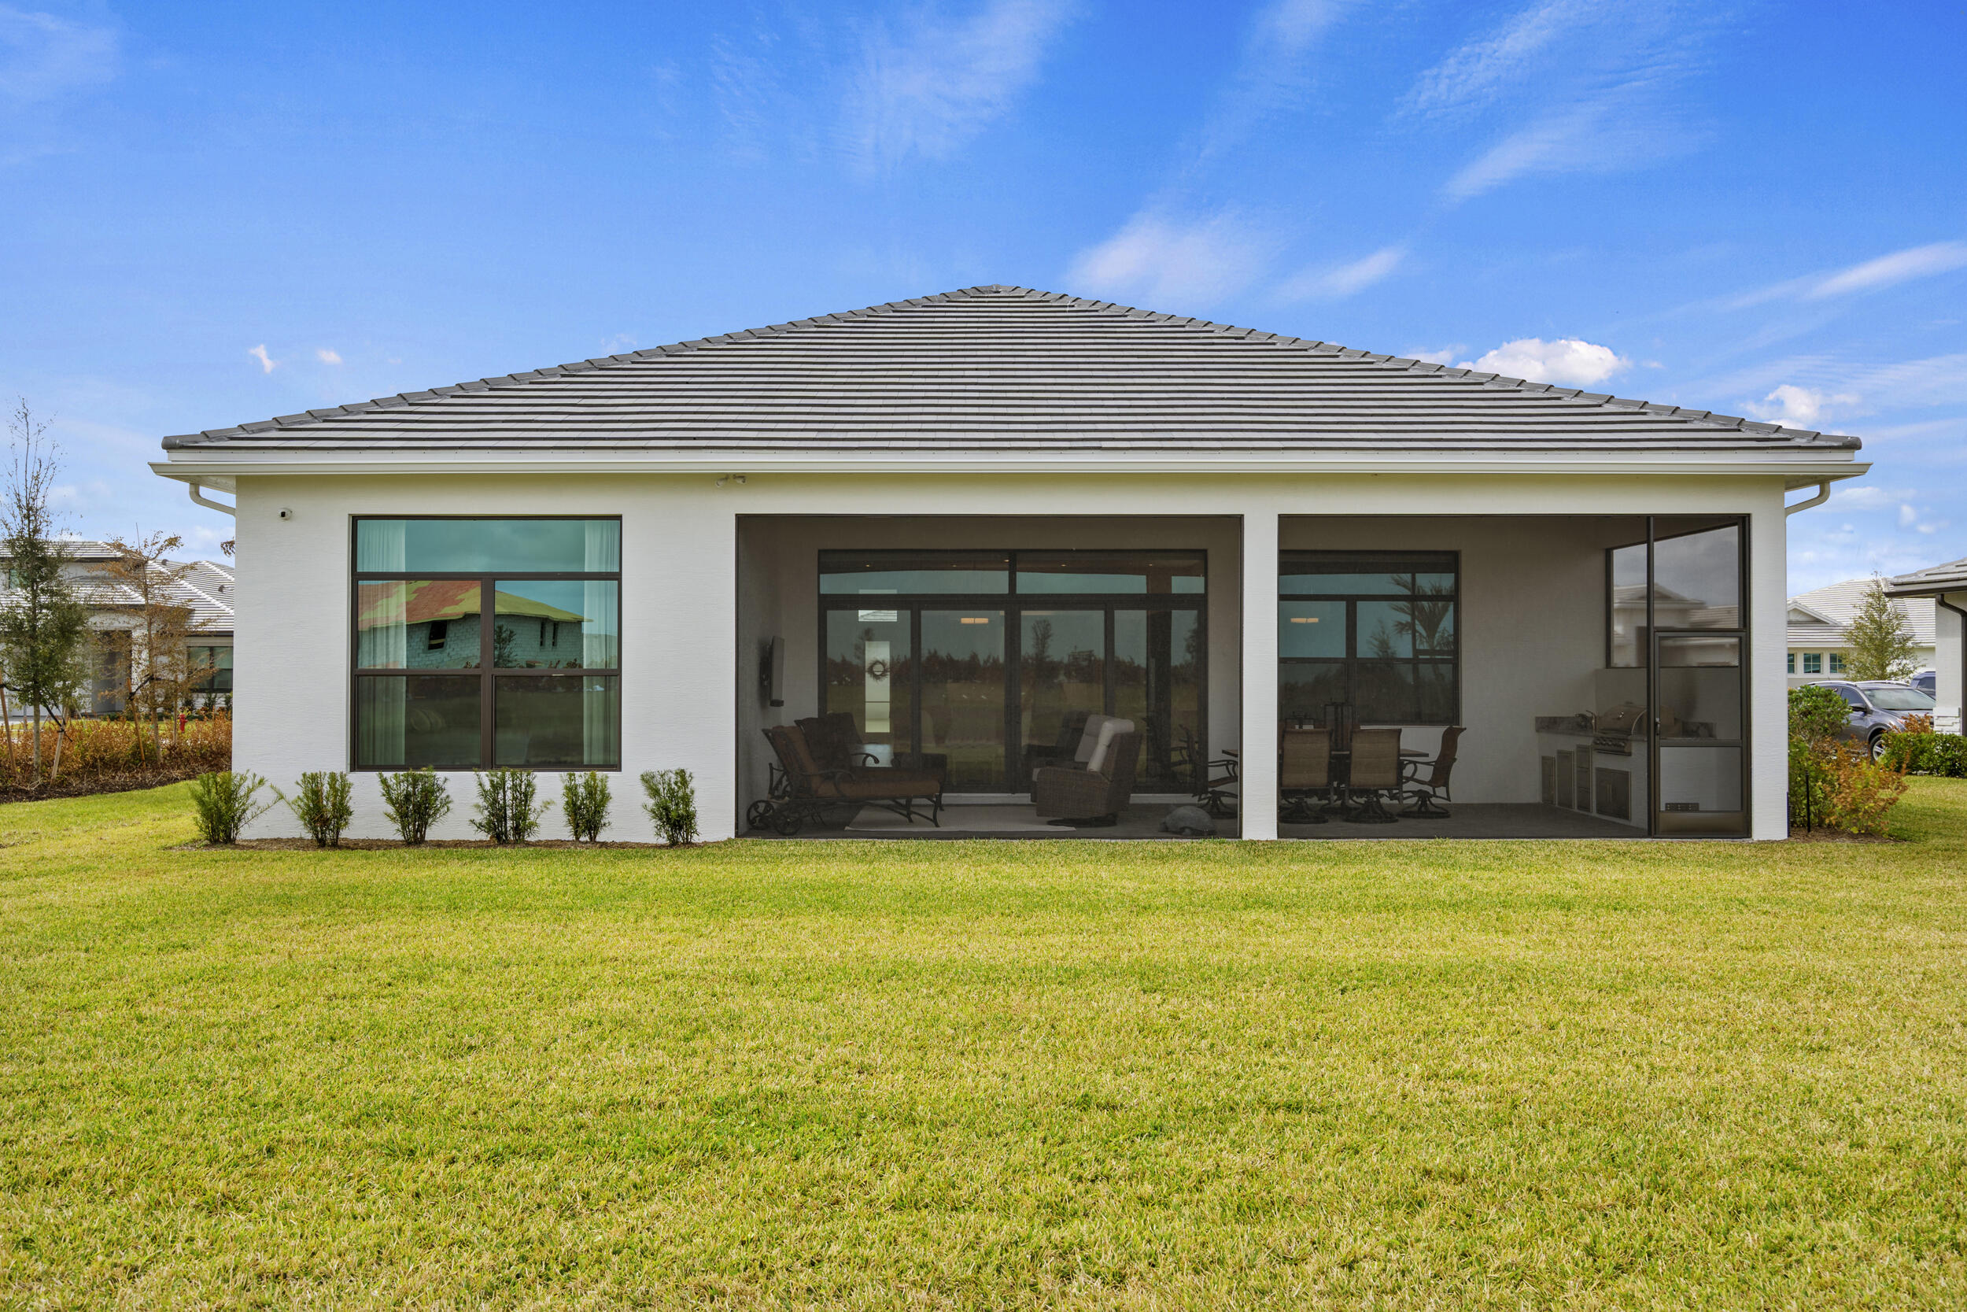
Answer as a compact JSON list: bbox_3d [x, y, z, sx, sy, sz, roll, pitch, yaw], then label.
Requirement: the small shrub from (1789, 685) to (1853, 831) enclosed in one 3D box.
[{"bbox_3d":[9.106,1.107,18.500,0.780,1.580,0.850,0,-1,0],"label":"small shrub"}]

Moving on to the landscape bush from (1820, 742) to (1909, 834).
[{"bbox_3d":[9.298,1.412,17.900,0.980,0.950,0.920,0,-1,0],"label":"landscape bush"}]

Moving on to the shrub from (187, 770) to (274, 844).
[{"bbox_3d":[-7.358,1.478,16.550,0.840,0.720,0.750,0,-1,0],"label":"shrub"}]

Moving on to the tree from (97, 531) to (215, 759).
[{"bbox_3d":[-14.561,-0.149,29.800,2.100,4.100,2.000,0,-1,0],"label":"tree"}]

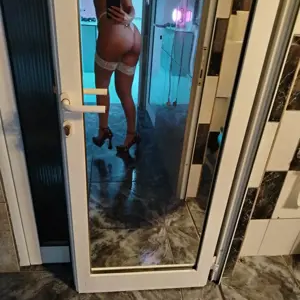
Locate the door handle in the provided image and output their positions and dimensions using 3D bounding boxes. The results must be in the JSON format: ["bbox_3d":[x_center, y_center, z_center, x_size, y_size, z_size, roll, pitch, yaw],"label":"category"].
[{"bbox_3d":[-0.201,-0.134,0.829,0.137,0.058,0.072,1,28,-8],"label":"door handle"}]

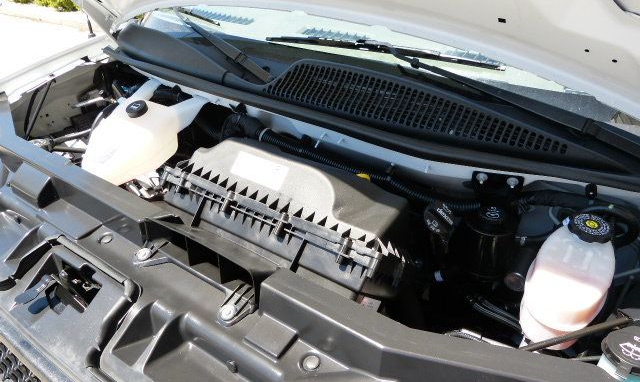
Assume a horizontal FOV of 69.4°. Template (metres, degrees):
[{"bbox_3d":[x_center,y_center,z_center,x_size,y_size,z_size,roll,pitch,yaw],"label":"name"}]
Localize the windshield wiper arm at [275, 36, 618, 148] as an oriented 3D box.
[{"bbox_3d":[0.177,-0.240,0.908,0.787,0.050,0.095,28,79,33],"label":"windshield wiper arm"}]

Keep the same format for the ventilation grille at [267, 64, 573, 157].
[{"bbox_3d":[0.136,-0.165,0.830,0.580,0.045,0.110,19,68,32],"label":"ventilation grille"}]

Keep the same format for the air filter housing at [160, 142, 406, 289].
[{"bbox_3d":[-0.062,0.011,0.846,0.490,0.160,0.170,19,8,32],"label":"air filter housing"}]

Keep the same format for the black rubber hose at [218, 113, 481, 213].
[{"bbox_3d":[0.021,-0.063,0.837,0.544,0.062,0.058,20,40,28],"label":"black rubber hose"}]

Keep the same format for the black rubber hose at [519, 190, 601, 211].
[{"bbox_3d":[0.337,0.013,0.657,0.111,0.028,0.028,-3,31,26],"label":"black rubber hose"}]

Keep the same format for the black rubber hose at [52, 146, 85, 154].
[{"bbox_3d":[-0.626,-0.103,1.150,0.100,0.018,0.018,8,35,18],"label":"black rubber hose"}]

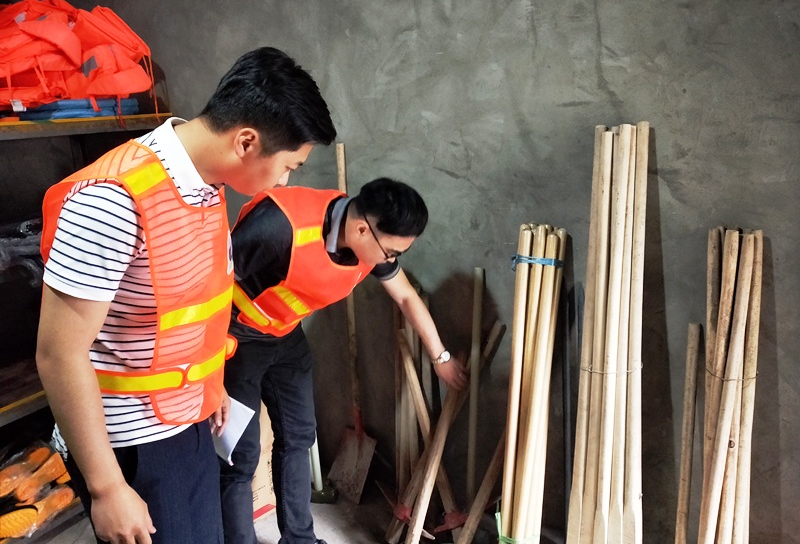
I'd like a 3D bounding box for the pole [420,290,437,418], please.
[{"bbox_3d":[0.105,0.528,1.958,0.035,0.910,0.035,2,12,21],"label":"pole"}]

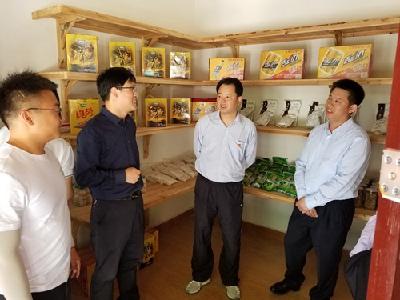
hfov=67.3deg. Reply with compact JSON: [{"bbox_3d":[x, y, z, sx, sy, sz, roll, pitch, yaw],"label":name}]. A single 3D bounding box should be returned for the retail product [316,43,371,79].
[{"bbox_3d":[1.273,-0.767,2.653,0.403,0.269,0.090,7,13,29],"label":"retail product"}]

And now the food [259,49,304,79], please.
[{"bbox_3d":[0.827,-0.850,3.013,0.398,0.281,0.090,5,12,21],"label":"food"}]

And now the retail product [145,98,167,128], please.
[{"bbox_3d":[-0.453,-0.389,3.132,0.213,0.294,0.070,0,11,-4],"label":"retail product"}]

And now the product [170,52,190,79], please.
[{"bbox_3d":[-0.219,-0.909,3.289,0.222,0.287,0.080,0,11,-4],"label":"product"}]

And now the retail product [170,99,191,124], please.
[{"bbox_3d":[-0.224,-0.440,3.442,0.218,0.297,0.070,0,11,-3],"label":"retail product"}]

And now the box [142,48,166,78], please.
[{"bbox_3d":[-0.454,-0.855,2.983,0.222,0.287,0.080,-1,11,-8],"label":"box"}]

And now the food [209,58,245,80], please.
[{"bbox_3d":[0.312,-0.914,3.425,0.386,0.240,0.080,2,11,9],"label":"food"}]

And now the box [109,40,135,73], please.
[{"bbox_3d":[-0.669,-0.791,2.626,0.222,0.287,0.080,-1,11,-10],"label":"box"}]

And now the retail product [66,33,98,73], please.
[{"bbox_3d":[-0.940,-0.752,2.397,0.222,0.287,0.080,-5,12,-29],"label":"retail product"}]

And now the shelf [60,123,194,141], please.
[{"bbox_3d":[-0.565,-0.216,3.126,0.410,0.050,1.580,9,13,38],"label":"shelf"}]

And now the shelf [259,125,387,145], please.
[{"bbox_3d":[0.892,-0.209,3.172,2.200,0.050,0.410,7,12,32],"label":"shelf"}]

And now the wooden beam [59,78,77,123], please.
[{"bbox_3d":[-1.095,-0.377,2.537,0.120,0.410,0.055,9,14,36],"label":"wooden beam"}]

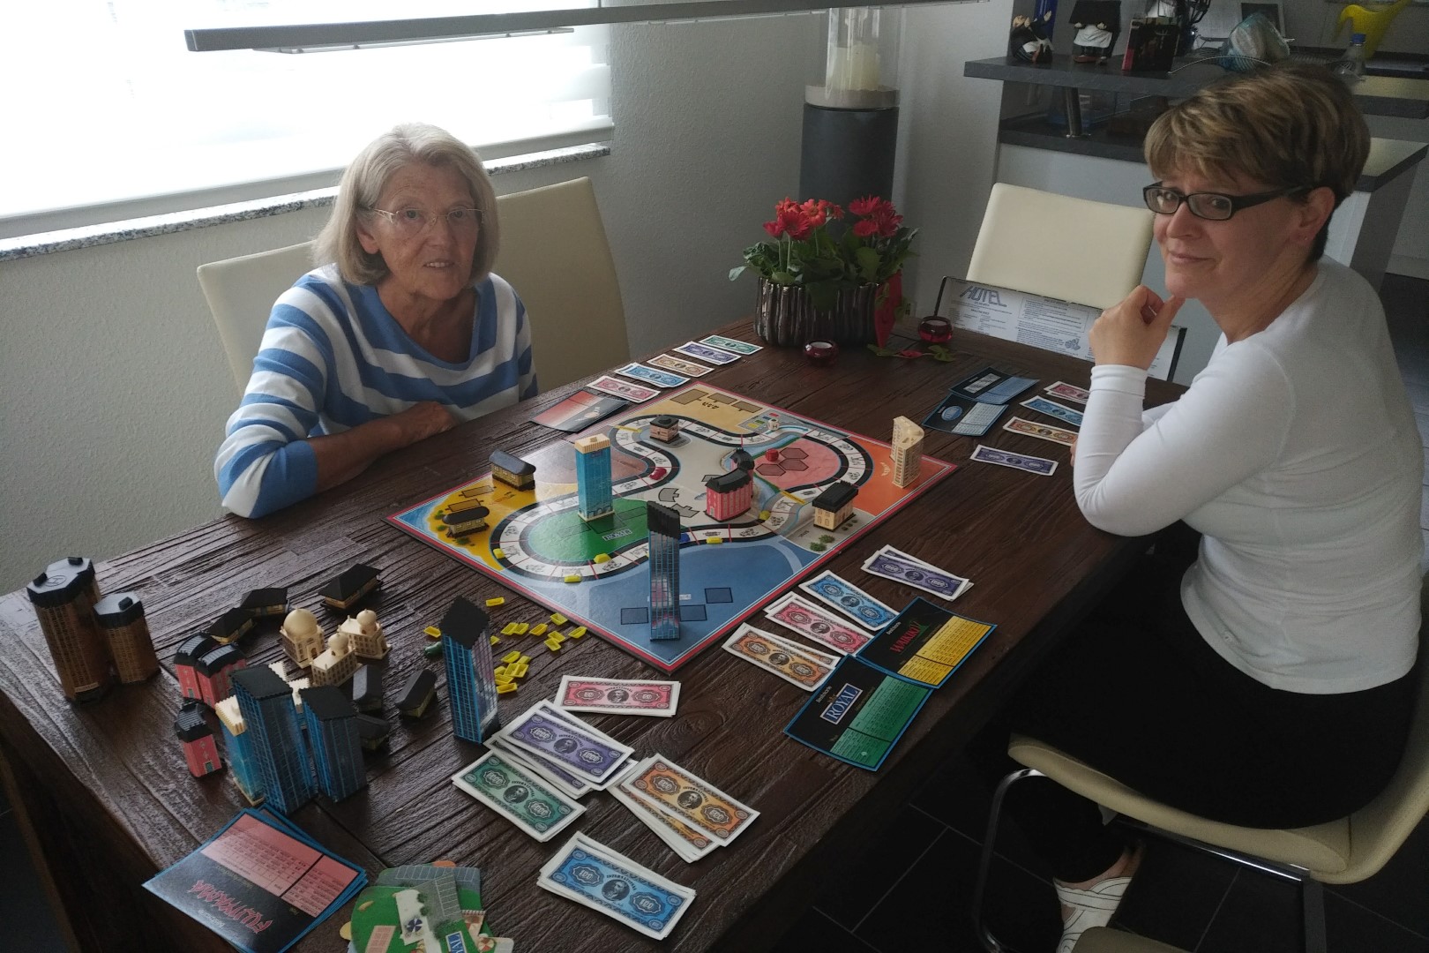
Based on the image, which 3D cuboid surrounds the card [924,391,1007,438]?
[{"bbox_3d":[0.397,-0.100,1.559,0.092,0.004,0.137,16,31,26],"label":"card"}]

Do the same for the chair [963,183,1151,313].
[{"bbox_3d":[0.639,-0.161,2.327,0.430,0.930,0.580,22,34,35],"label":"chair"}]

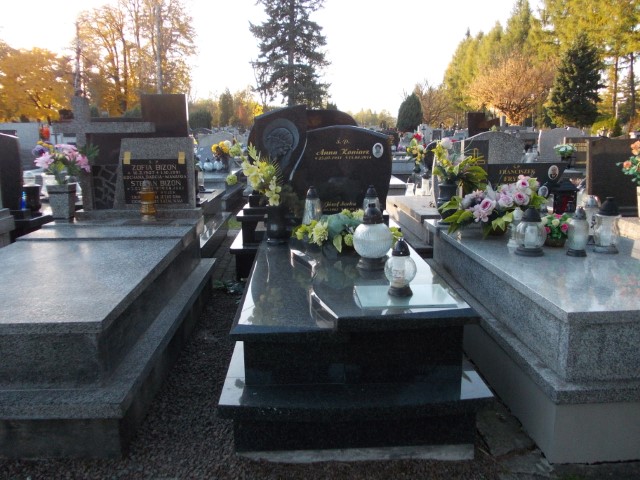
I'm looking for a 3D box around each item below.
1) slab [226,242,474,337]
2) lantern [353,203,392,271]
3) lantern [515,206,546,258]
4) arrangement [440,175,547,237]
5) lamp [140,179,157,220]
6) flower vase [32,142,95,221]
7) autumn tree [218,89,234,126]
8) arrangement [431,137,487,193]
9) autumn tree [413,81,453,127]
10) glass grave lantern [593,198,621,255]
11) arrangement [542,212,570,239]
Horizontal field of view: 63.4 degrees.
[{"bbox_3d":[0.086,0.136,2.762,0.920,0.080,1.800,-1,13,-3],"label":"slab"},{"bbox_3d":[0.263,-0.027,2.577,0.190,0.330,0.190,-1,13,-3],"label":"lantern"},{"bbox_3d":[1.218,-0.056,2.998,0.177,0.279,0.177,-1,12,-2],"label":"lantern"},{"bbox_3d":[1.087,-0.204,3.244,0.620,0.360,0.360,-1,13,-4],"label":"arrangement"},{"bbox_3d":[-1.372,-0.320,4.146,0.132,0.328,0.132,-1,12,-2],"label":"lamp"},{"bbox_3d":[-1.808,-0.421,3.664,0.420,0.530,0.340,-1,13,-2],"label":"flower vase"},{"bbox_3d":[-9.573,-13.157,53.005,1.700,4.800,1.700,-1,13,-3],"label":"autumn tree"},{"bbox_3d":[0.935,-0.510,3.494,0.380,0.360,0.300,-1,13,-4],"label":"arrangement"},{"bbox_3d":[10.657,-12.504,49.039,3.900,5.400,3.900,-1,13,-3],"label":"autumn tree"},{"bbox_3d":[1.499,-0.084,2.692,0.145,0.295,0.145,-1,13,-4],"label":"glass grave lantern"},{"bbox_3d":[1.325,-0.060,2.885,0.160,0.170,0.150,-1,13,-4],"label":"arrangement"}]

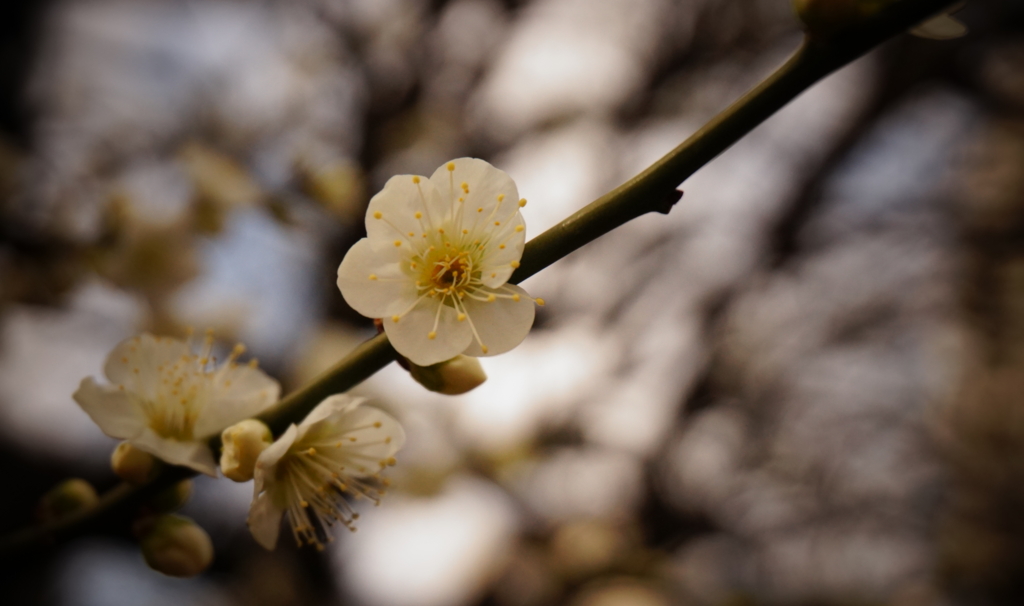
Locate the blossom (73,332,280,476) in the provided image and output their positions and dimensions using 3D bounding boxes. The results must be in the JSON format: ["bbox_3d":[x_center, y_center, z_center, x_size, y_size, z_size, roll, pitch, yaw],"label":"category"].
[{"bbox_3d":[-0.043,0.013,0.231,0.025,0.013,0.021,6,30,-4],"label":"blossom"}]

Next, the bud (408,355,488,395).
[{"bbox_3d":[-0.008,0.008,0.224,0.010,0.007,0.007,13,0,6],"label":"bud"}]

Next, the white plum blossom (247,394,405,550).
[{"bbox_3d":[-0.023,0.021,0.222,0.014,0.021,0.018,36,-2,30],"label":"white plum blossom"}]

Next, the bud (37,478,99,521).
[{"bbox_3d":[-0.059,0.026,0.240,0.008,0.006,0.006,-25,0,-9],"label":"bud"}]

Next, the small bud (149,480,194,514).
[{"bbox_3d":[-0.044,0.025,0.233,0.006,0.005,0.005,-32,0,-6],"label":"small bud"}]

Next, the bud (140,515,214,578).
[{"bbox_3d":[-0.043,0.031,0.229,0.009,0.008,0.008,29,0,21],"label":"bud"}]

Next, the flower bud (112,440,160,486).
[{"bbox_3d":[-0.049,0.021,0.232,0.007,0.006,0.006,32,0,-18],"label":"flower bud"}]

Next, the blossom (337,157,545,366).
[{"bbox_3d":[-0.009,-0.005,0.219,0.025,0.025,0.012,-1,-9,7],"label":"blossom"}]

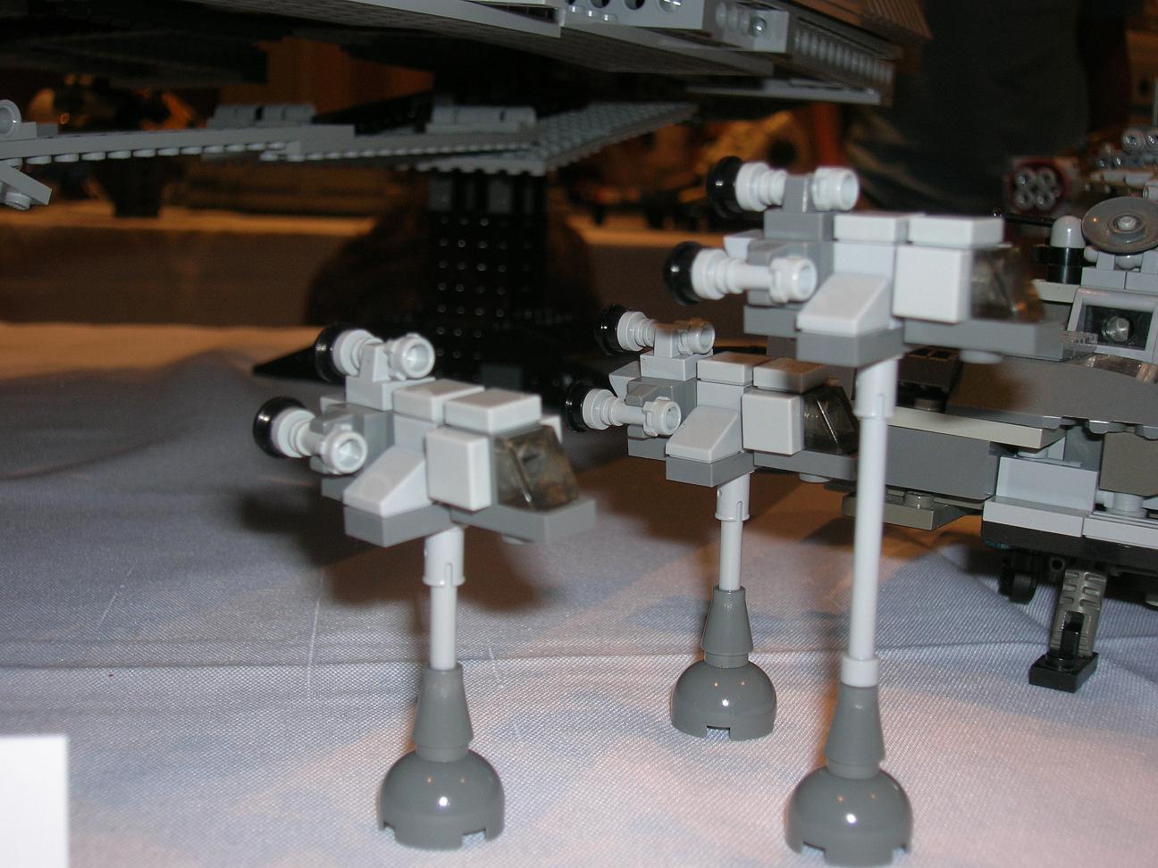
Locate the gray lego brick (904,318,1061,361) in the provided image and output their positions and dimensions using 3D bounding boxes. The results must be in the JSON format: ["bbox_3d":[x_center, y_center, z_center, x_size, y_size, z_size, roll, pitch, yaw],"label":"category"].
[{"bbox_3d":[0.046,-0.012,0.176,0.016,0.003,0.008,9,15,39],"label":"gray lego brick"}]

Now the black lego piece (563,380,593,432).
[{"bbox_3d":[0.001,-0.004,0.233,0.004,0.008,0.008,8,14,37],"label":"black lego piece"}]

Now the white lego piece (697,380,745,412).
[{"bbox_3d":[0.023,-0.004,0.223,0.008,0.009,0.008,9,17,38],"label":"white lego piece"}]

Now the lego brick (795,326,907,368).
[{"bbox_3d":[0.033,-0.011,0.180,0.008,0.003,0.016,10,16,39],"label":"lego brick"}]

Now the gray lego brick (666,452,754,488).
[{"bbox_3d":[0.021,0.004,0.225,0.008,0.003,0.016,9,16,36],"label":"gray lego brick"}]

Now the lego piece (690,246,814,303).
[{"bbox_3d":[0.021,-0.019,0.181,0.014,0.006,0.006,10,16,39],"label":"lego piece"}]

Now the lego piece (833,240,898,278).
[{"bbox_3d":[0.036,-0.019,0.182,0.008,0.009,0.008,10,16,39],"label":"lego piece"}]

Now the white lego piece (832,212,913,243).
[{"bbox_3d":[0.036,-0.024,0.182,0.008,0.003,0.008,9,15,39],"label":"white lego piece"}]

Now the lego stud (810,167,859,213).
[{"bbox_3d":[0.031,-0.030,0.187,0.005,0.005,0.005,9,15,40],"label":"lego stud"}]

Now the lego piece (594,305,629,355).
[{"bbox_3d":[0.006,-0.016,0.233,0.003,0.008,0.008,9,17,38],"label":"lego piece"}]

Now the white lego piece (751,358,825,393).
[{"bbox_3d":[0.030,-0.008,0.216,0.008,0.003,0.008,9,17,38],"label":"white lego piece"}]

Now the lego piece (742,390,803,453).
[{"bbox_3d":[0.027,-0.002,0.217,0.008,0.008,0.003,9,16,36],"label":"lego piece"}]

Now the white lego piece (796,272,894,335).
[{"bbox_3d":[0.031,-0.015,0.178,0.008,0.006,0.008,9,15,39],"label":"white lego piece"}]

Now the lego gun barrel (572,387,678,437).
[{"bbox_3d":[0.008,-0.003,0.228,0.015,0.006,0.006,9,16,38],"label":"lego gun barrel"}]

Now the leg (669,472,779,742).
[{"bbox_3d":[0.022,0.024,0.229,0.016,0.040,0.016,1,12,0],"label":"leg"}]

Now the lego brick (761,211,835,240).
[{"bbox_3d":[0.028,-0.026,0.188,0.008,0.003,0.008,9,15,39],"label":"lego brick"}]

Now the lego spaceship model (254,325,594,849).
[{"bbox_3d":[-0.016,0.018,0.191,0.030,0.060,0.043,-11,17,-43],"label":"lego spaceship model"}]

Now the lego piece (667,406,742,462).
[{"bbox_3d":[0.018,0.000,0.222,0.008,0.006,0.008,9,16,38],"label":"lego piece"}]

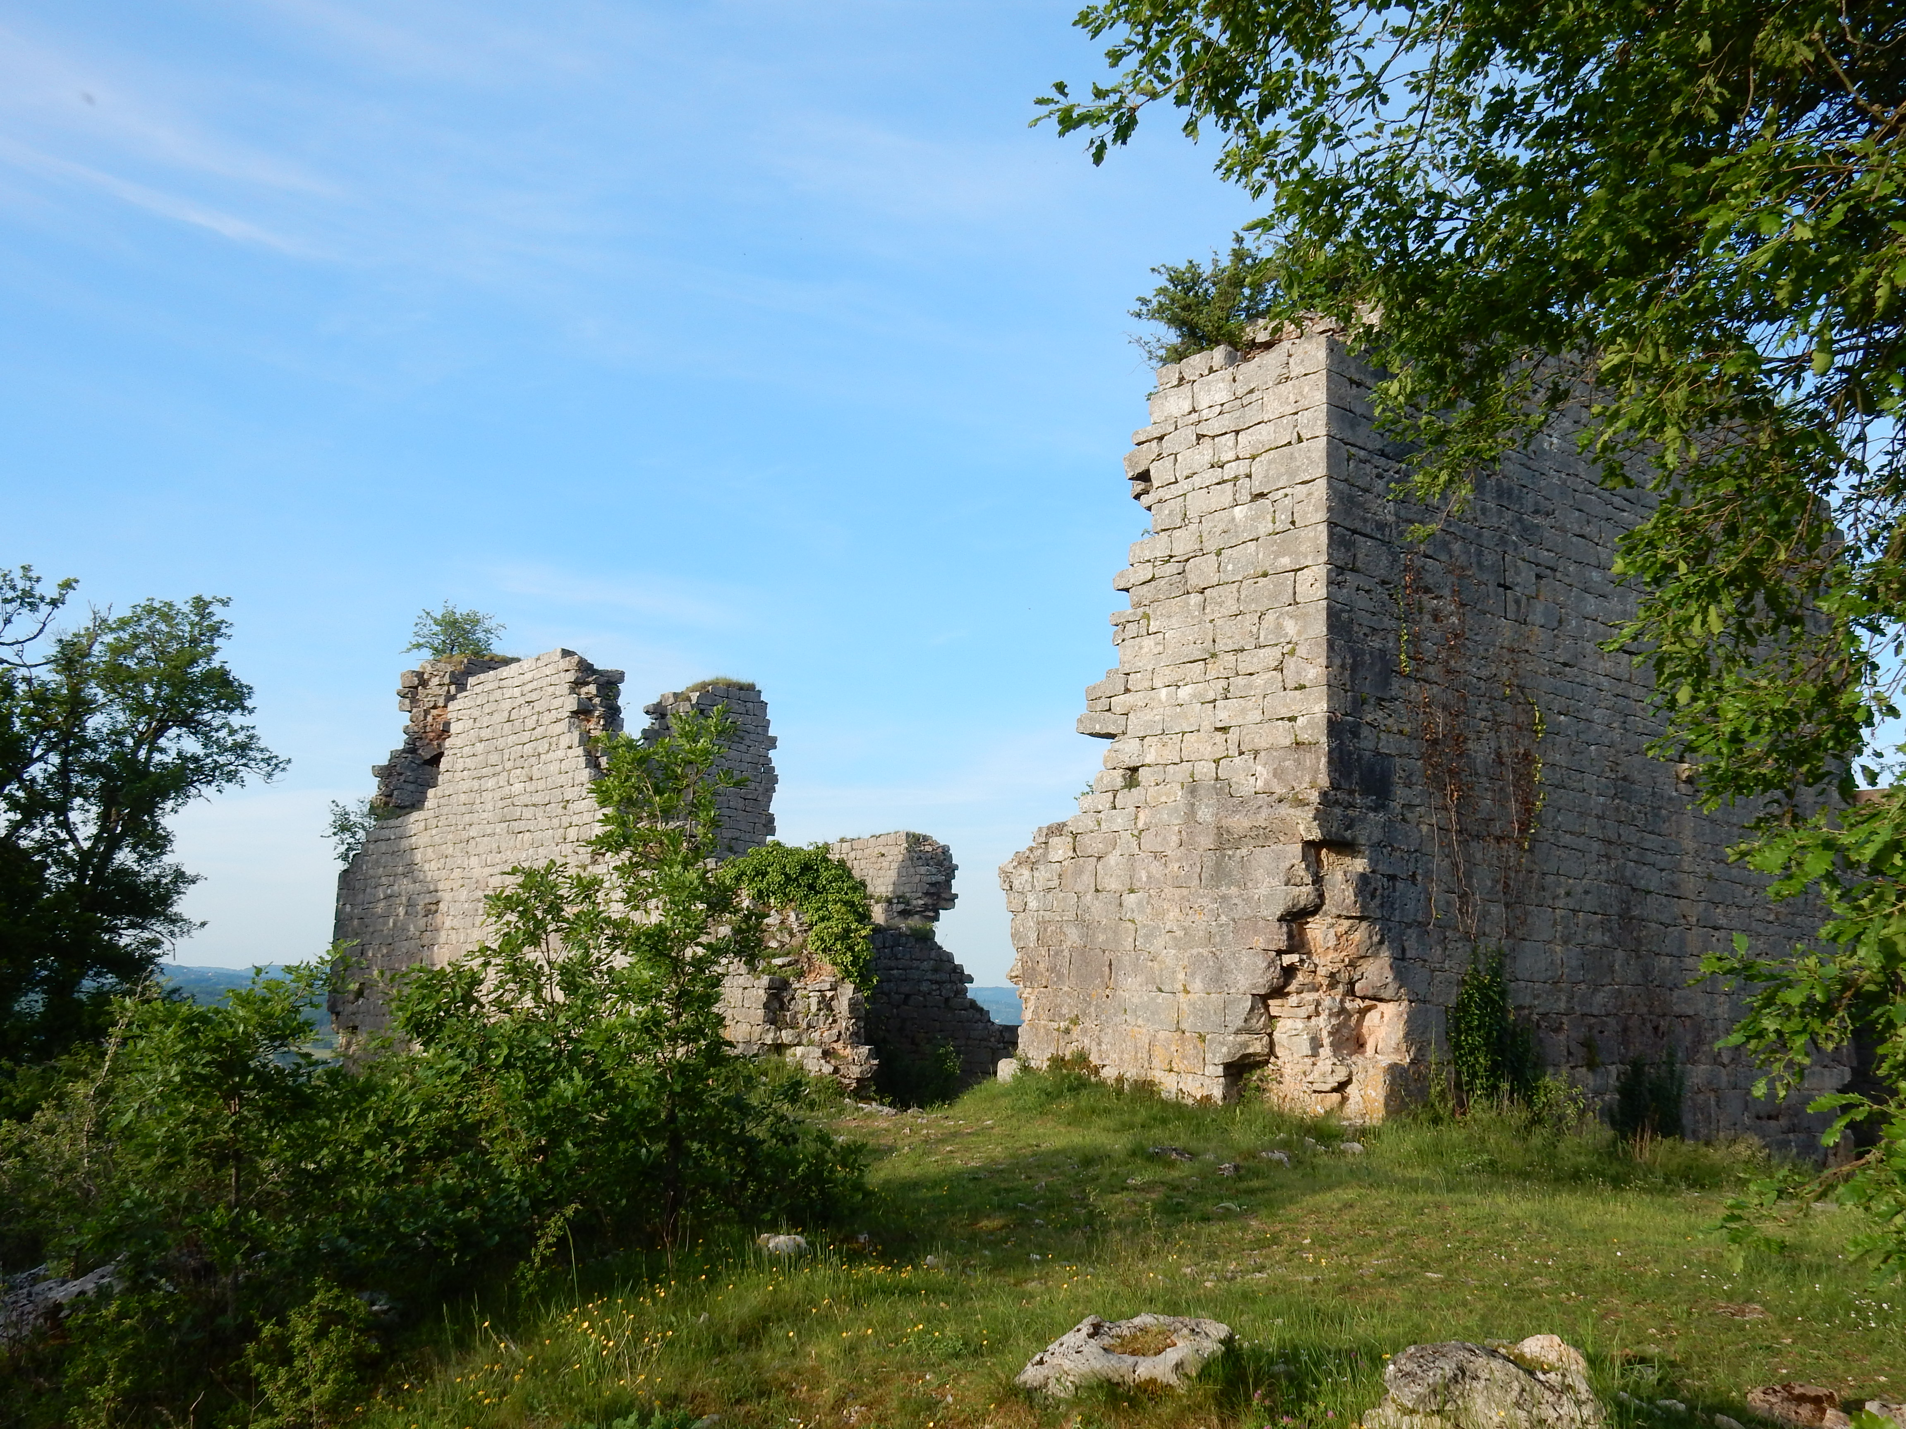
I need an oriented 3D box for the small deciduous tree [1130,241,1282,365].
[{"bbox_3d":[3.261,-5.289,21.218,1.911,1.377,1.600,2,-10,0],"label":"small deciduous tree"}]

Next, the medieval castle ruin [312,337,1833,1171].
[{"bbox_3d":[0.253,2.294,31.884,13.300,10.000,26.500,11,-13,-40],"label":"medieval castle ruin"}]

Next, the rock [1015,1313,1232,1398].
[{"bbox_3d":[0.642,2.530,6.595,0.810,0.230,0.580,2,-10,0],"label":"rock"}]

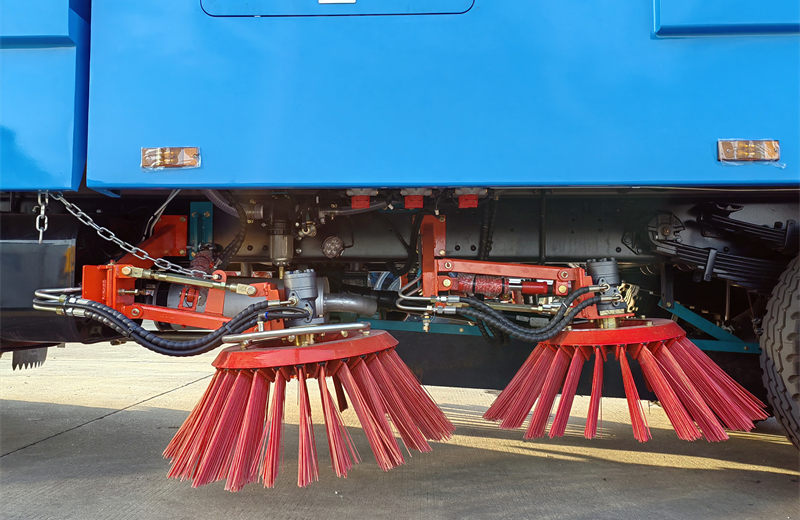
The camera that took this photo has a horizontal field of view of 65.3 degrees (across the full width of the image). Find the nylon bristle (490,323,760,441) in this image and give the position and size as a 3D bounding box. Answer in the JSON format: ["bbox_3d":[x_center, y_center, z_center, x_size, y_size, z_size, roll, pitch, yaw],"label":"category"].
[{"bbox_3d":[0.678,0.344,1.985,0.830,0.275,0.830,-3,-3,2],"label":"nylon bristle"}]

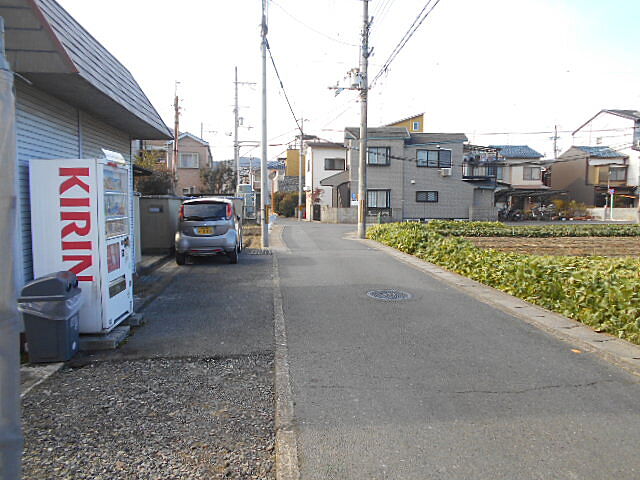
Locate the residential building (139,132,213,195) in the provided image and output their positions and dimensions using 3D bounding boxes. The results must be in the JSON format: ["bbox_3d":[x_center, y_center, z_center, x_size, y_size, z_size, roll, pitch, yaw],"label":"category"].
[{"bbox_3d":[-11.811,-5.200,40.020,5.300,6.600,6.500,0,5,-6],"label":"residential building"}]

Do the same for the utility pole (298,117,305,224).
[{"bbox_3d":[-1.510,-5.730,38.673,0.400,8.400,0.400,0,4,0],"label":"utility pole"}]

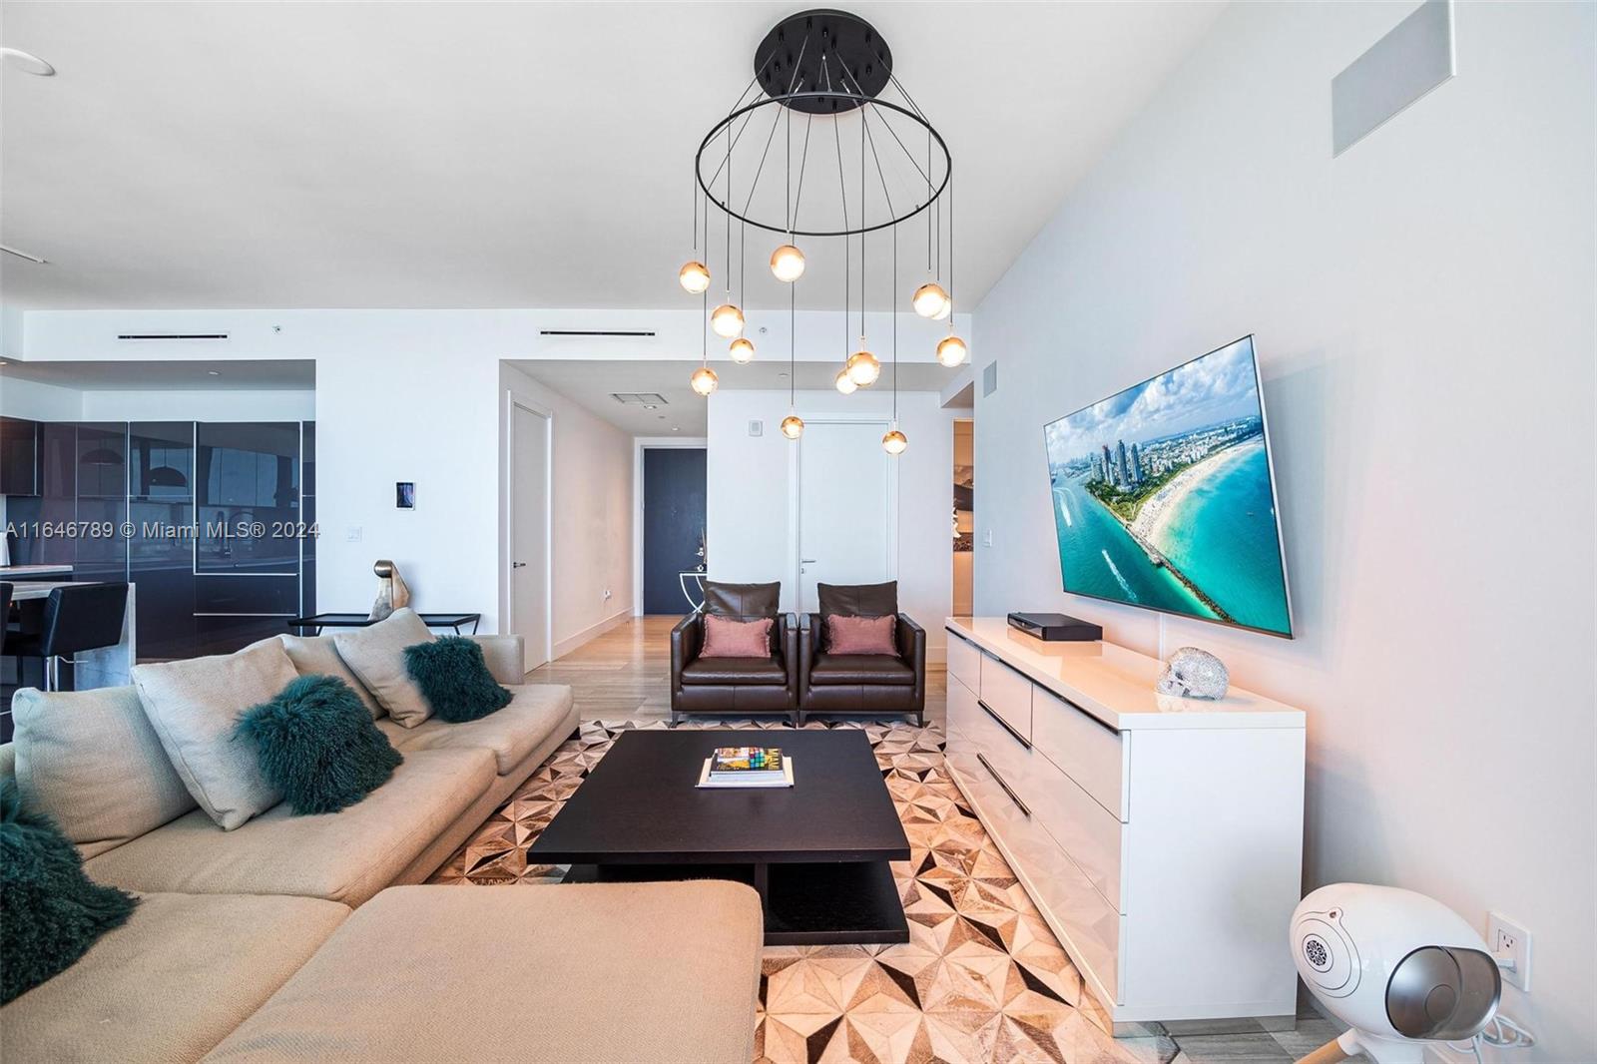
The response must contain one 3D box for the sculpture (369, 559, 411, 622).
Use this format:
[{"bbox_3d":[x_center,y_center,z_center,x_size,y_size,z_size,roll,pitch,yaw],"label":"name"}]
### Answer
[{"bbox_3d":[-3.010,0.434,4.554,0.271,0.454,0.180,0,0,-1],"label":"sculpture"}]

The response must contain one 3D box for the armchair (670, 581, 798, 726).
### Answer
[{"bbox_3d":[-0.403,0.790,4.275,0.790,0.860,0.820,0,0,-1],"label":"armchair"}]

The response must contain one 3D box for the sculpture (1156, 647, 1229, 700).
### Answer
[{"bbox_3d":[1.070,0.373,1.685,0.165,0.140,0.120,0,0,21],"label":"sculpture"}]

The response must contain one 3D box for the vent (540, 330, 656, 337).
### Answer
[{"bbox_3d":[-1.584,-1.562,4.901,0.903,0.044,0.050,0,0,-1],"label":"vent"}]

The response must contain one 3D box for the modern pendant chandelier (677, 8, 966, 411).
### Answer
[{"bbox_3d":[0.097,-1.020,2.265,1.000,1.400,0.970,0,0,-1],"label":"modern pendant chandelier"}]

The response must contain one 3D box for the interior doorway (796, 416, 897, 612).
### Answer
[{"bbox_3d":[0.440,0.095,5.840,0.950,2.270,0.110,0,0,-1],"label":"interior doorway"}]

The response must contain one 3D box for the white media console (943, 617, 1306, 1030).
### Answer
[{"bbox_3d":[1.029,0.865,2.412,0.478,0.824,1.720,0,0,-1],"label":"white media console"}]

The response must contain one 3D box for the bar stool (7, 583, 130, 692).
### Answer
[{"bbox_3d":[-3.993,0.760,3.330,0.470,0.940,0.380,0,0,-1],"label":"bar stool"}]

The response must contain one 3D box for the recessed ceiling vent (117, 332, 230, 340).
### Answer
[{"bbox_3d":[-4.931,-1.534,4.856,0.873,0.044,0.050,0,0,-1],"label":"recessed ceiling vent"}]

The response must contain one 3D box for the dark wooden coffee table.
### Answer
[{"bbox_3d":[-0.243,1.081,2.390,1.125,0.280,1.120,0,0,-1],"label":"dark wooden coffee table"}]

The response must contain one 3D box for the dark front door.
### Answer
[{"bbox_3d":[-1.791,0.020,9.000,0.920,2.420,0.080,0,0,-1],"label":"dark front door"}]

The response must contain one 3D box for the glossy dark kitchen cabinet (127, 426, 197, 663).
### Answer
[{"bbox_3d":[-6.108,0.086,6.199,0.646,2.282,0.600,0,0,-1],"label":"glossy dark kitchen cabinet"}]

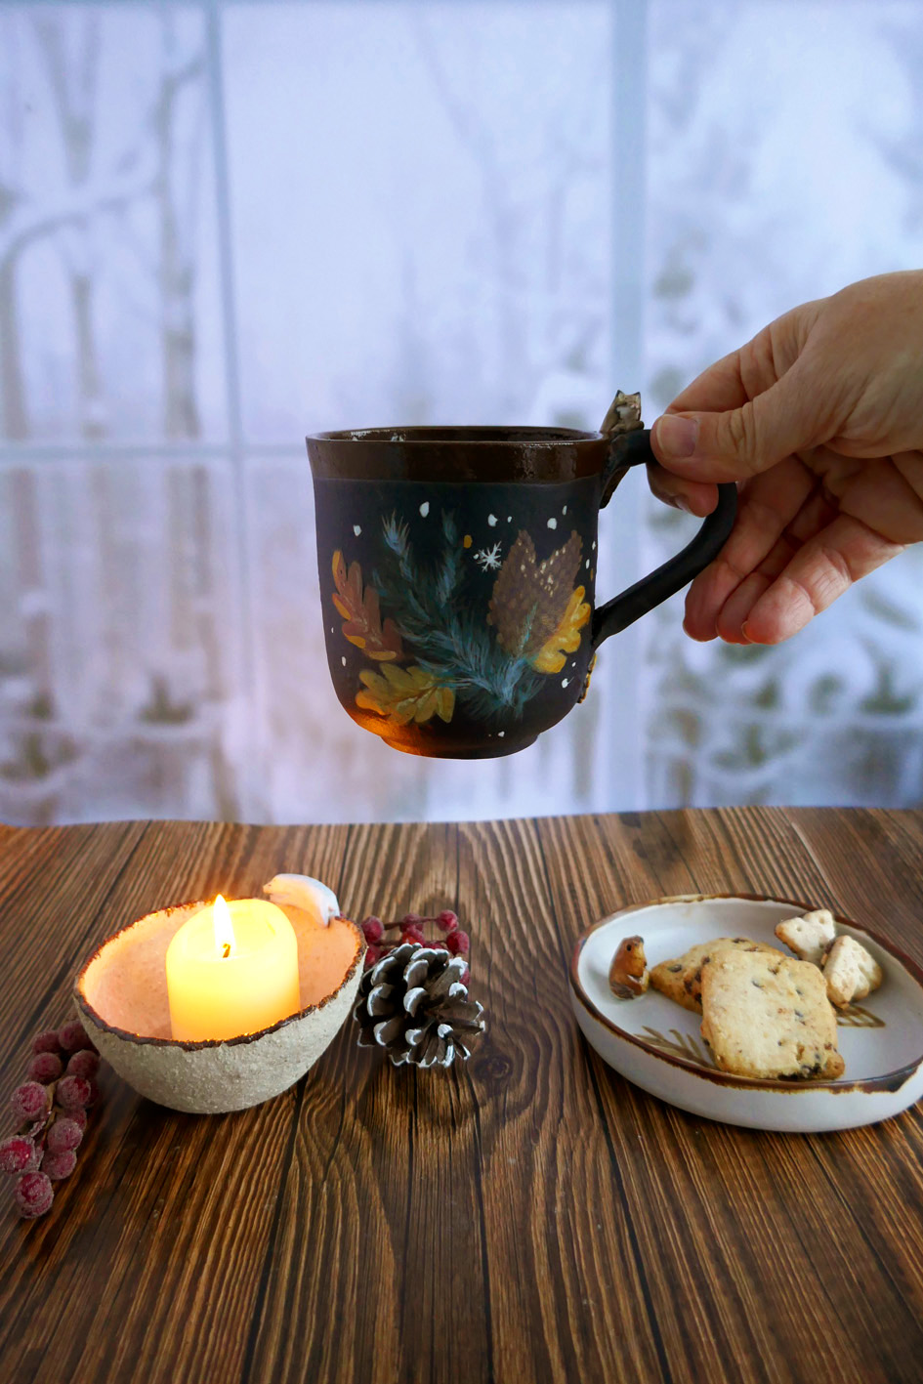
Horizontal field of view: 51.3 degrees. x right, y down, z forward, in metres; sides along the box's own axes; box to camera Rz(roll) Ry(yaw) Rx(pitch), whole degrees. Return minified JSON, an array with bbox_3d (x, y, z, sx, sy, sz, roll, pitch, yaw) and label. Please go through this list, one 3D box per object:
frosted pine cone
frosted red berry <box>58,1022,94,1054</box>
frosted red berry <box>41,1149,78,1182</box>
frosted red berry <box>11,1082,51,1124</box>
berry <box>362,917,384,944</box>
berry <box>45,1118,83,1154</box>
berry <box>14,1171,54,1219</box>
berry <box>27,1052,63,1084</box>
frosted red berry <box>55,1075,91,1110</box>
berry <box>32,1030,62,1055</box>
[{"bbox_3d":[-0.016,0.122,0.374,0.051,0.045,0.049,0,18,0],"label":"frosted pine cone"},{"bbox_3d":[-0.146,0.131,0.364,0.012,0.012,0.012,0,18,0],"label":"frosted red berry"},{"bbox_3d":[-0.132,0.155,0.316,0.011,0.011,0.011,0,18,0],"label":"frosted red berry"},{"bbox_3d":[-0.145,0.138,0.324,0.012,0.013,0.012,0,18,0],"label":"frosted red berry"},{"bbox_3d":[-0.041,0.110,0.442,0.011,0.011,0.011,0,18,0],"label":"berry"},{"bbox_3d":[-0.130,0.146,0.316,0.011,0.011,0.011,0,18,0],"label":"berry"},{"bbox_3d":[-0.135,0.158,0.302,0.012,0.012,0.012,0,18,0],"label":"berry"},{"bbox_3d":[-0.154,0.139,0.355,0.011,0.011,0.011,0,18,0],"label":"berry"},{"bbox_3d":[-0.134,0.138,0.332,0.011,0.012,0.011,0,18,0],"label":"frosted red berry"},{"bbox_3d":[-0.159,0.136,0.369,0.011,0.011,0.011,0,18,0],"label":"berry"}]

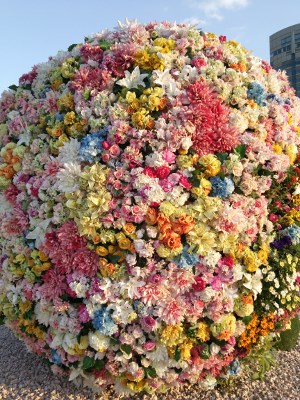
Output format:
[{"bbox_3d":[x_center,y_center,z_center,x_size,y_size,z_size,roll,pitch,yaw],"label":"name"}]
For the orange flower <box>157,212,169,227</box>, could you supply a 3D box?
[{"bbox_3d":[0.057,0.089,1.480,0.066,0.070,0.055,-1,1,-2],"label":"orange flower"}]

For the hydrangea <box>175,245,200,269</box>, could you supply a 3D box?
[{"bbox_3d":[0.175,0.264,1.513,0.122,0.112,0.099,0,8,-6],"label":"hydrangea"}]

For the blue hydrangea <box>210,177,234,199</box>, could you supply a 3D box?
[{"bbox_3d":[0.344,-0.059,1.533,0.114,0.104,0.093,0,-5,-14],"label":"blue hydrangea"}]

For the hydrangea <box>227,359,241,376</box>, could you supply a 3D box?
[{"bbox_3d":[0.529,1.062,2.051,0.100,0.100,0.115,0,-45,-32],"label":"hydrangea"}]

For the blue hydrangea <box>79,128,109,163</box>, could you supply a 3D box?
[{"bbox_3d":[-0.273,-0.268,1.560,0.140,0.165,0.125,-1,-14,12],"label":"blue hydrangea"}]

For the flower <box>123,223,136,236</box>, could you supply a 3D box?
[{"bbox_3d":[-0.094,0.136,1.486,0.064,0.064,0.048,-1,3,5],"label":"flower"}]

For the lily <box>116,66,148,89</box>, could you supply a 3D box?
[{"bbox_3d":[-0.090,-0.631,1.666,0.165,0.125,0.085,-1,-27,6],"label":"lily"}]

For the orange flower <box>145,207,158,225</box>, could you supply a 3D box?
[{"bbox_3d":[0.007,0.071,1.479,0.070,0.082,0.060,-1,0,0],"label":"orange flower"}]

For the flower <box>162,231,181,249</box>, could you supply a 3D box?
[{"bbox_3d":[0.099,0.181,1.487,0.083,0.083,0.062,0,5,-3],"label":"flower"}]

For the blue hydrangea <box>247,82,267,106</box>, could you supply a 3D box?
[{"bbox_3d":[0.588,-0.582,1.785,0.110,0.132,0.103,0,-28,-27],"label":"blue hydrangea"}]

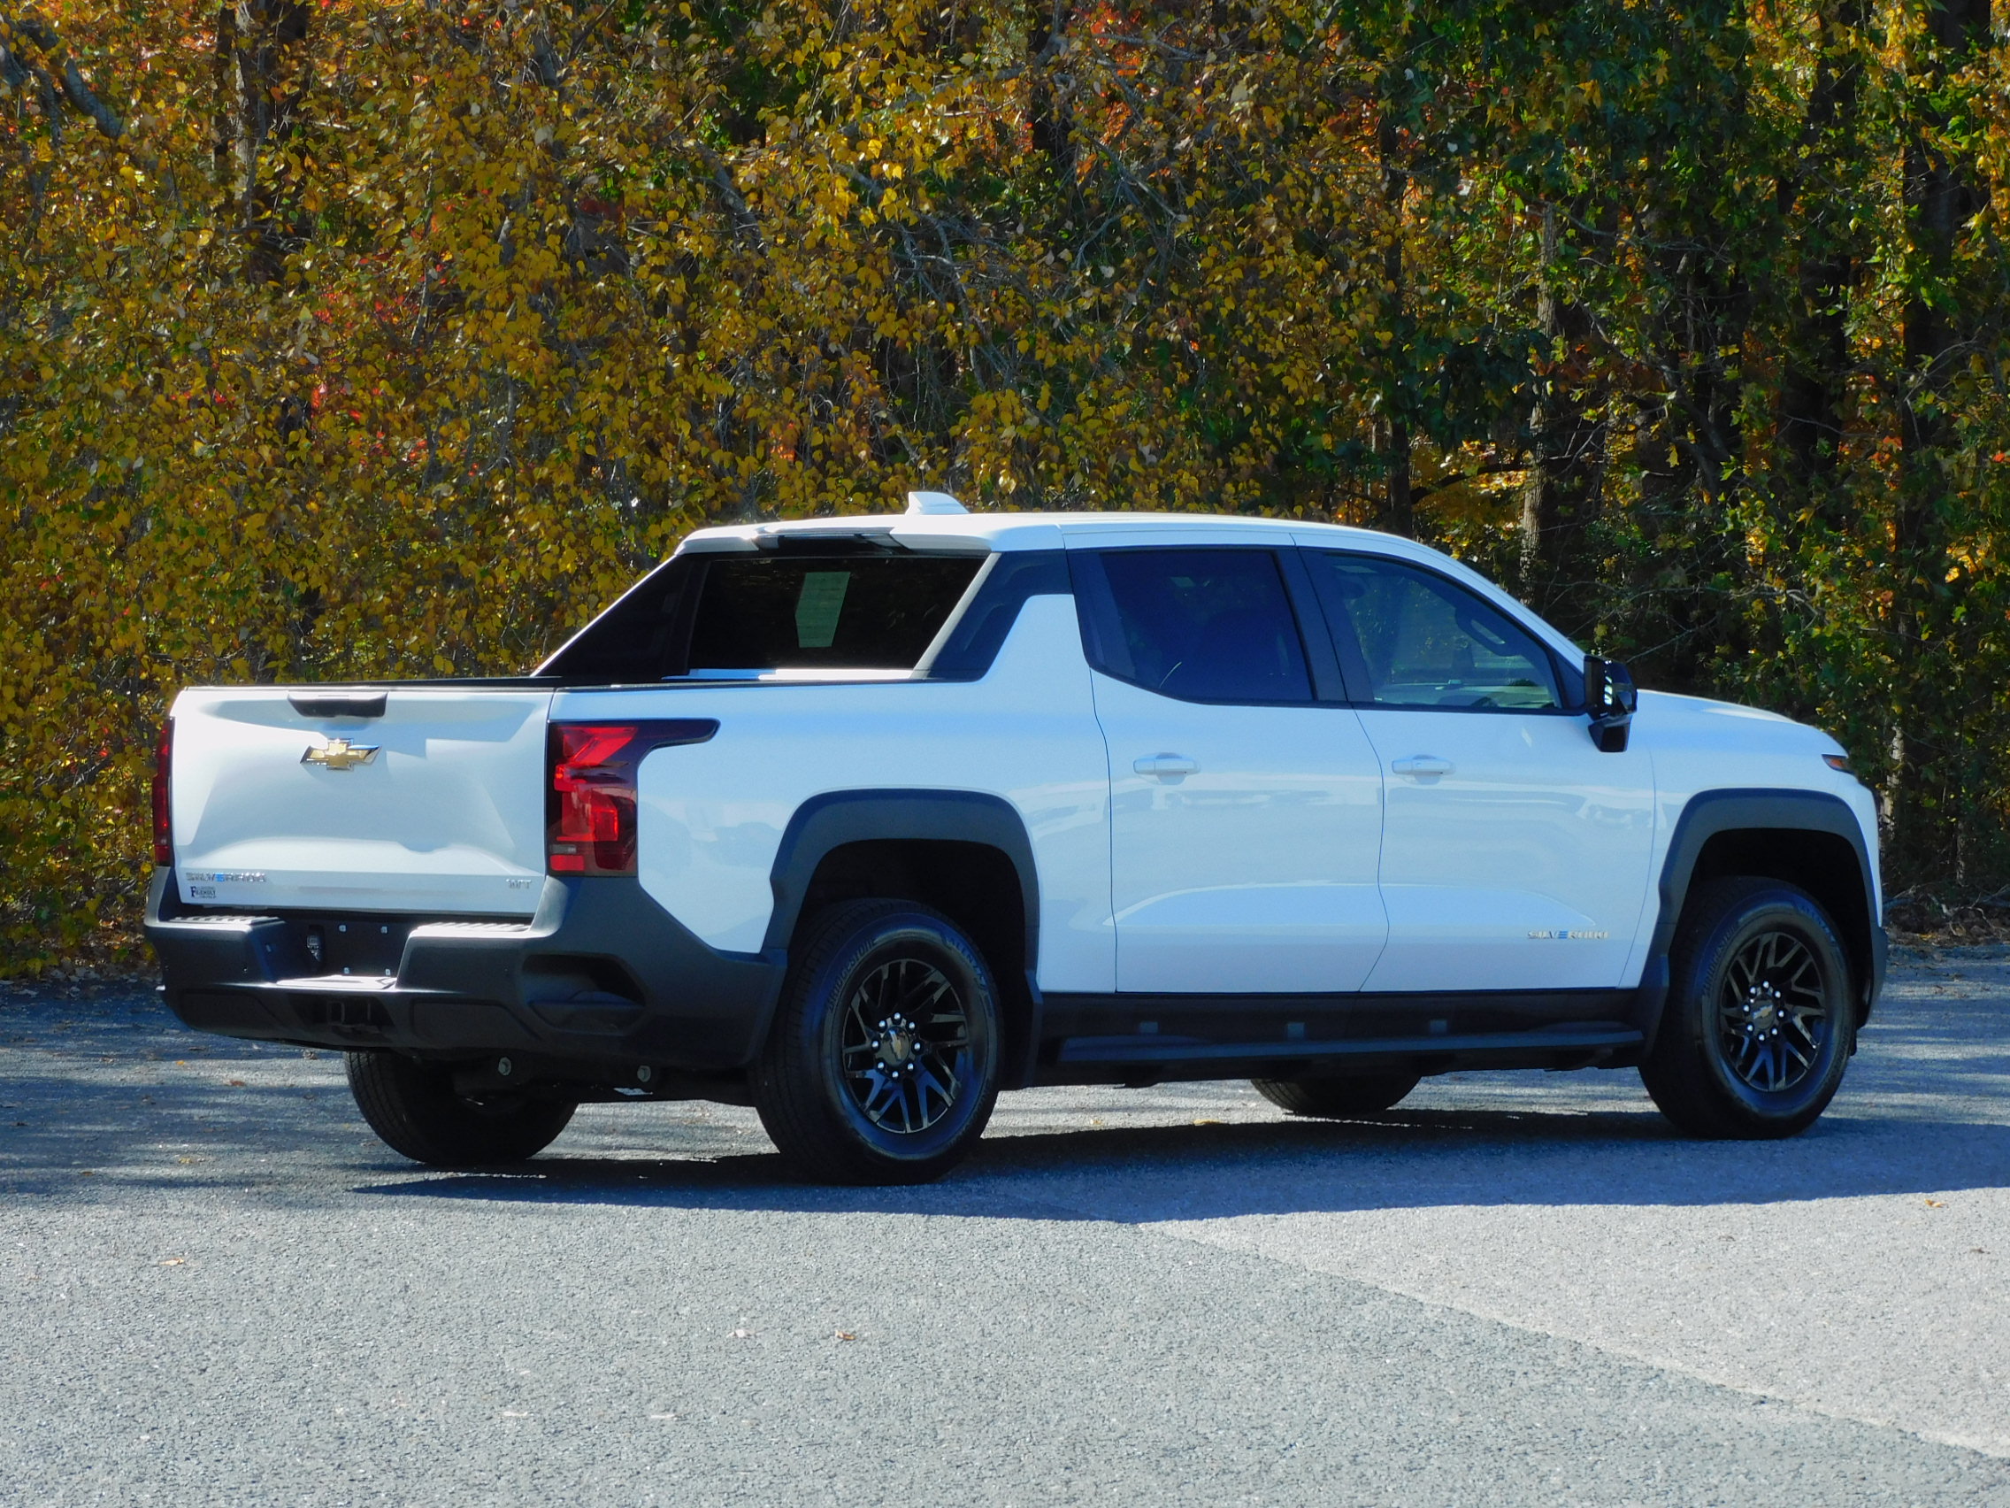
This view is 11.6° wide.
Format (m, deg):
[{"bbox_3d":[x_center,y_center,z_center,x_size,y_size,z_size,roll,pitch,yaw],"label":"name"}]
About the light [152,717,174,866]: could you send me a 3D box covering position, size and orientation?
[{"bbox_3d":[-2.304,0.110,28.652,0.465,0.431,0.195,-1,1,-44],"label":"light"}]

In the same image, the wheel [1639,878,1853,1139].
[{"bbox_3d":[2.301,0.781,30.615,0.820,0.815,0.265,-1,1,-44],"label":"wheel"}]

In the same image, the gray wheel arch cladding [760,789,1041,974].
[{"bbox_3d":[-0.315,0.373,27.917,1.095,0.550,0.110,-1,1,-44],"label":"gray wheel arch cladding"}]

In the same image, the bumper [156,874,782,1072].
[{"bbox_3d":[-1.610,0.601,28.057,0.795,0.560,2.080,-1,1,-44],"label":"bumper"}]

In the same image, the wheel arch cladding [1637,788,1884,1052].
[{"bbox_3d":[2.314,0.513,30.476,1.170,0.813,0.130,-1,1,-44],"label":"wheel arch cladding"}]

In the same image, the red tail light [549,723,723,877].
[{"bbox_3d":[-1.035,0.119,27.341,0.465,0.431,0.195,-1,1,-44],"label":"red tail light"}]

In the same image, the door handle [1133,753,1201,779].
[{"bbox_3d":[0.468,0.034,28.652,0.260,0.068,0.060,-1,1,-44],"label":"door handle"}]

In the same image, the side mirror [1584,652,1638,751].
[{"bbox_3d":[1.825,-0.150,29.818,0.165,0.295,0.200,-1,1,-44],"label":"side mirror"}]

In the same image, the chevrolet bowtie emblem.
[{"bbox_3d":[-1.868,0.001,27.803,0.032,0.091,0.330,-1,1,-44],"label":"chevrolet bowtie emblem"}]

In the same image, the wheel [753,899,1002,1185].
[{"bbox_3d":[-0.358,0.815,28.042,0.820,0.815,0.265,-1,1,-44],"label":"wheel"}]

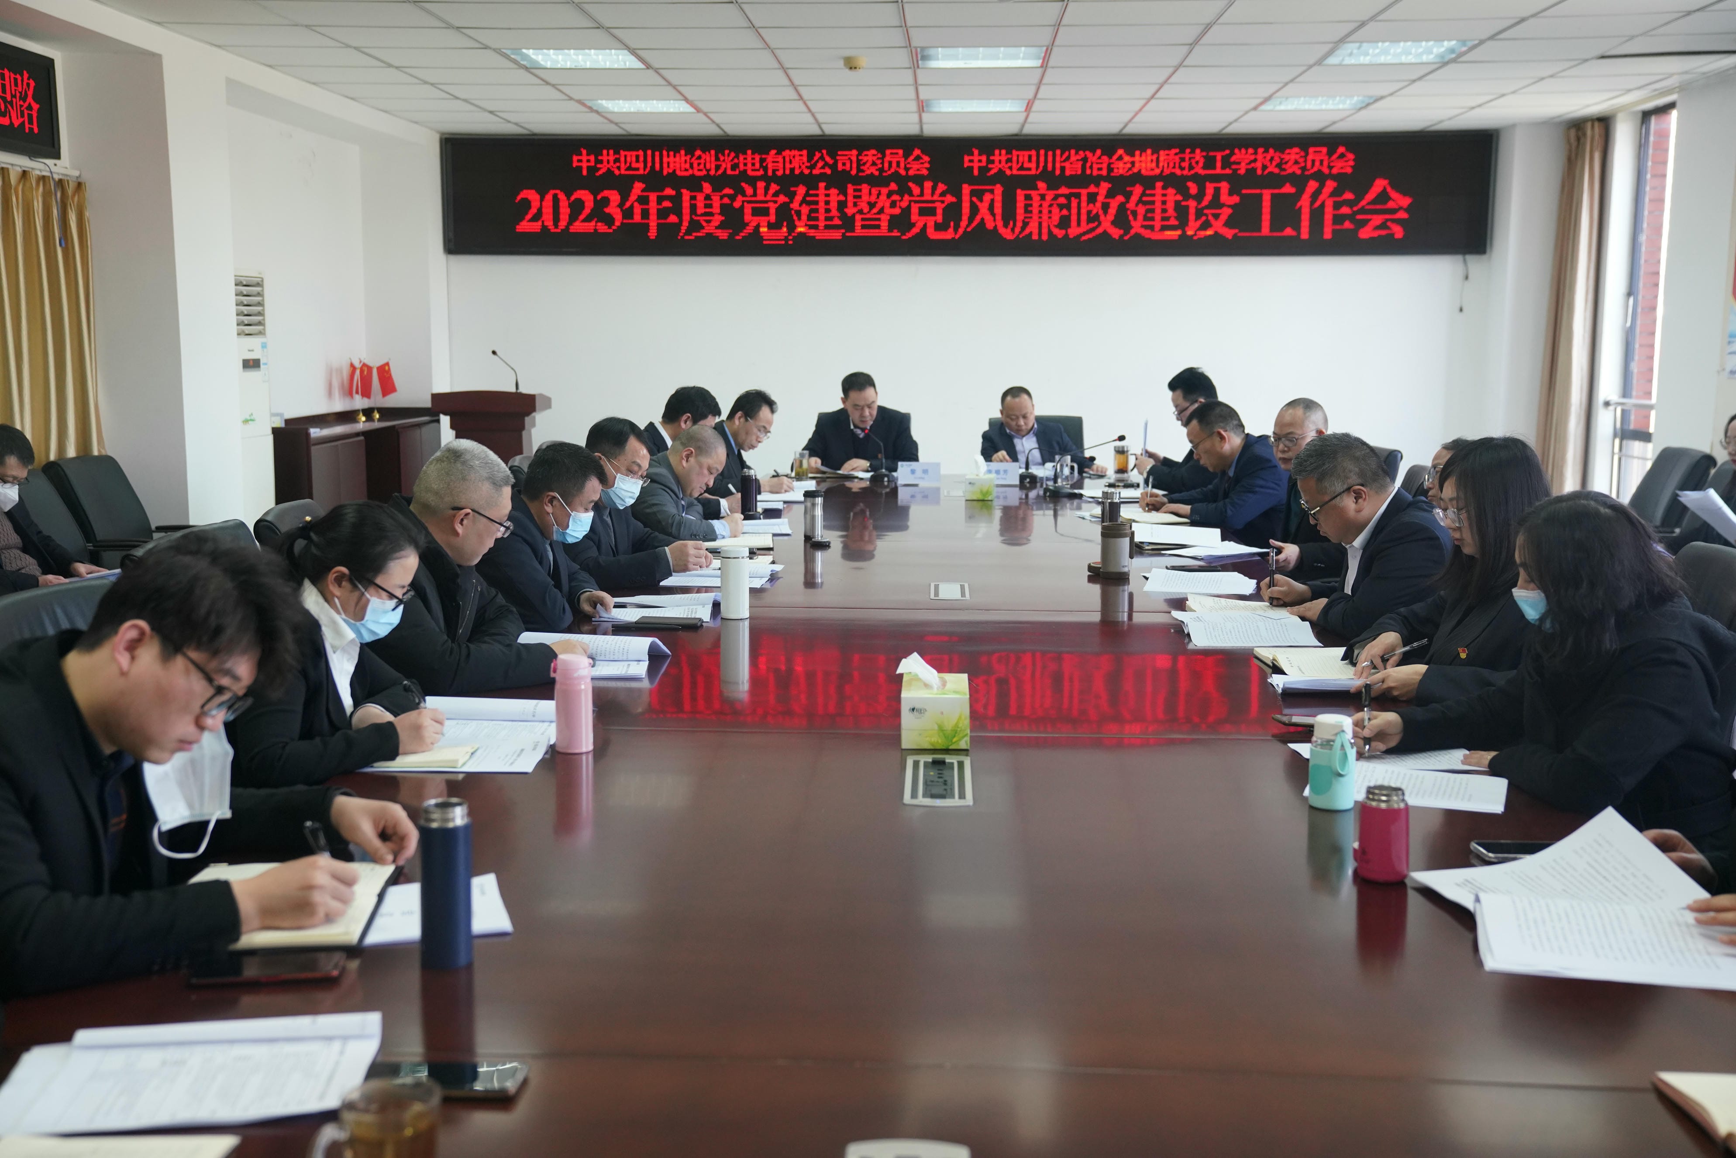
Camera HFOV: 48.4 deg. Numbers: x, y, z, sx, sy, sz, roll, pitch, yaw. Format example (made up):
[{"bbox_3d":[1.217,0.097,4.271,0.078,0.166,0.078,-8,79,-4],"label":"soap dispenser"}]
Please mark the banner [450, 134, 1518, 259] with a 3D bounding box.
[{"bbox_3d":[0.586,-2.358,11.822,6.400,0.735,0.080,1,7,2],"label":"banner"}]

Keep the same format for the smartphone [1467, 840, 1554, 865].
[{"bbox_3d":[0.924,0.376,2.655,0.158,0.009,0.076,0,7,1],"label":"smartphone"}]

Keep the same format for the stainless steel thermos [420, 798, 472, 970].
[{"bbox_3d":[-0.485,0.349,2.214,0.060,0.190,0.060,0,8,2],"label":"stainless steel thermos"}]

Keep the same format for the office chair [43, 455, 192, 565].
[{"bbox_3d":[-2.794,0.013,7.614,0.650,0.980,0.600,0,7,3],"label":"office chair"}]

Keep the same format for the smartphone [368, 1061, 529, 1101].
[{"bbox_3d":[-0.416,0.487,1.870,0.158,0.009,0.075,0,8,2],"label":"smartphone"}]

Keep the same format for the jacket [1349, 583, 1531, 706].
[{"bbox_3d":[1.207,0.265,3.862,0.460,0.570,0.480,-1,8,-11],"label":"jacket"}]

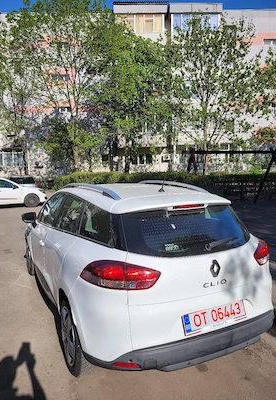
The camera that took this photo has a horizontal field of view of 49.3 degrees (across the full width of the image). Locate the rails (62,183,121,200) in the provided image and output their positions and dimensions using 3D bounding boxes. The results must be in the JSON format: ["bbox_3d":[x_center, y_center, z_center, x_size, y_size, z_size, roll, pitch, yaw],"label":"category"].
[{"bbox_3d":[-0.518,-0.108,2.938,0.070,0.100,1.680,-3,6,-26],"label":"rails"}]

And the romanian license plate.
[{"bbox_3d":[0.535,0.793,2.047,0.530,0.130,0.020,-3,-11,-26],"label":"romanian license plate"}]

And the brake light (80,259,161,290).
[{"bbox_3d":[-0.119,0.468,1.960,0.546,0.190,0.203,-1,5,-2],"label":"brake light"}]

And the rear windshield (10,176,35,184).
[{"bbox_3d":[-6.189,-1.028,16.000,1.360,0.460,0.140,-3,-22,-26],"label":"rear windshield"}]

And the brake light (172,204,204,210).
[{"bbox_3d":[0.381,0.051,2.271,0.290,0.028,0.040,-3,6,-26],"label":"brake light"}]

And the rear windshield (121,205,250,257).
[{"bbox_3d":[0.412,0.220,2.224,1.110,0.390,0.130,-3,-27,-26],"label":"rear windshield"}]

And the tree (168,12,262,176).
[{"bbox_3d":[5.139,-6.191,19.906,6.300,11.600,6.300,-3,6,-26],"label":"tree"}]

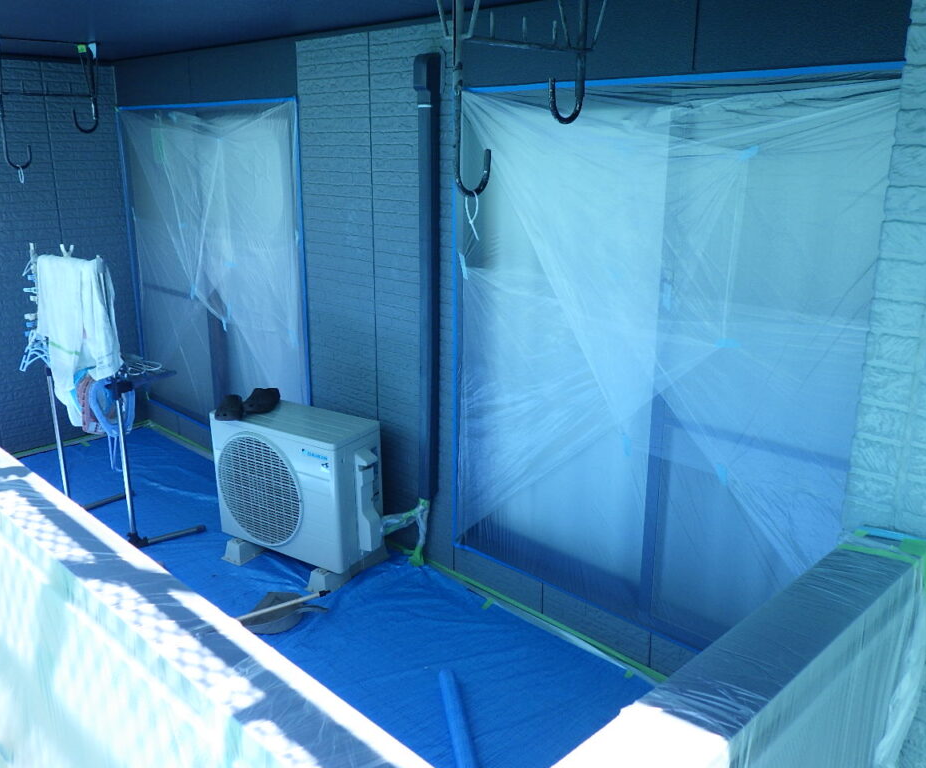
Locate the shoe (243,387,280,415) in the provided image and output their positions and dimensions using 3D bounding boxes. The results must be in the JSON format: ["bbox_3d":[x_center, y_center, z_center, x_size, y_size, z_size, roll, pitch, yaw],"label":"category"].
[{"bbox_3d":[-0.865,0.059,3.521,0.100,0.088,0.250,8,17,26],"label":"shoe"}]

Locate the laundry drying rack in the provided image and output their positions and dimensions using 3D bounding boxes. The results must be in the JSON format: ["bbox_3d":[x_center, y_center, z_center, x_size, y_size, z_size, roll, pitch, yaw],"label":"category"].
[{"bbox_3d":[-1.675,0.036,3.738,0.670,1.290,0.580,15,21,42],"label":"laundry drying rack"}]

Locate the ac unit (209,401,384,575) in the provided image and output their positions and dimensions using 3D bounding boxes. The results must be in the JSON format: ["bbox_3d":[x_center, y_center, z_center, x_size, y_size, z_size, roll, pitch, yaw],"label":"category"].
[{"bbox_3d":[-0.682,0.403,3.470,0.700,0.552,0.285,10,18,31],"label":"ac unit"}]

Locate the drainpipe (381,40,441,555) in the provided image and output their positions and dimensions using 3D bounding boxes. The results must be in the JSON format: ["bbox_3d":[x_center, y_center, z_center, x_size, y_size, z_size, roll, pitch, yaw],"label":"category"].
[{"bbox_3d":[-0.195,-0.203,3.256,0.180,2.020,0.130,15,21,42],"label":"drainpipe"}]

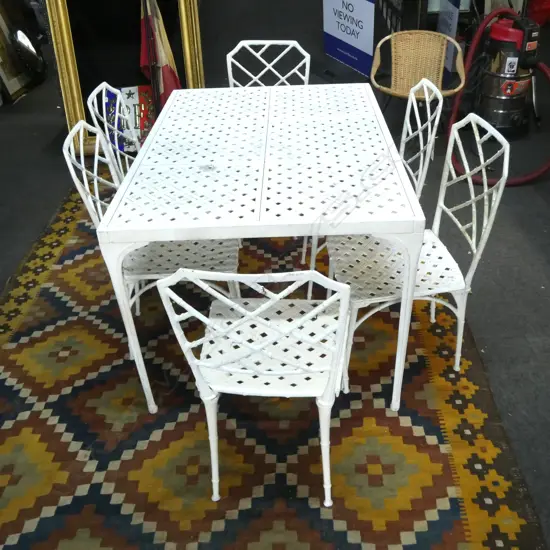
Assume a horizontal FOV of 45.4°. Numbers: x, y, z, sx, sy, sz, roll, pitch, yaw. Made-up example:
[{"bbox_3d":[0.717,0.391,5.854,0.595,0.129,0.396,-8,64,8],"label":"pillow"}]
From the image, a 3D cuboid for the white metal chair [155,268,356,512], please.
[{"bbox_3d":[-0.012,0.207,1.857,0.457,0.864,0.552,1,32,6],"label":"white metal chair"}]

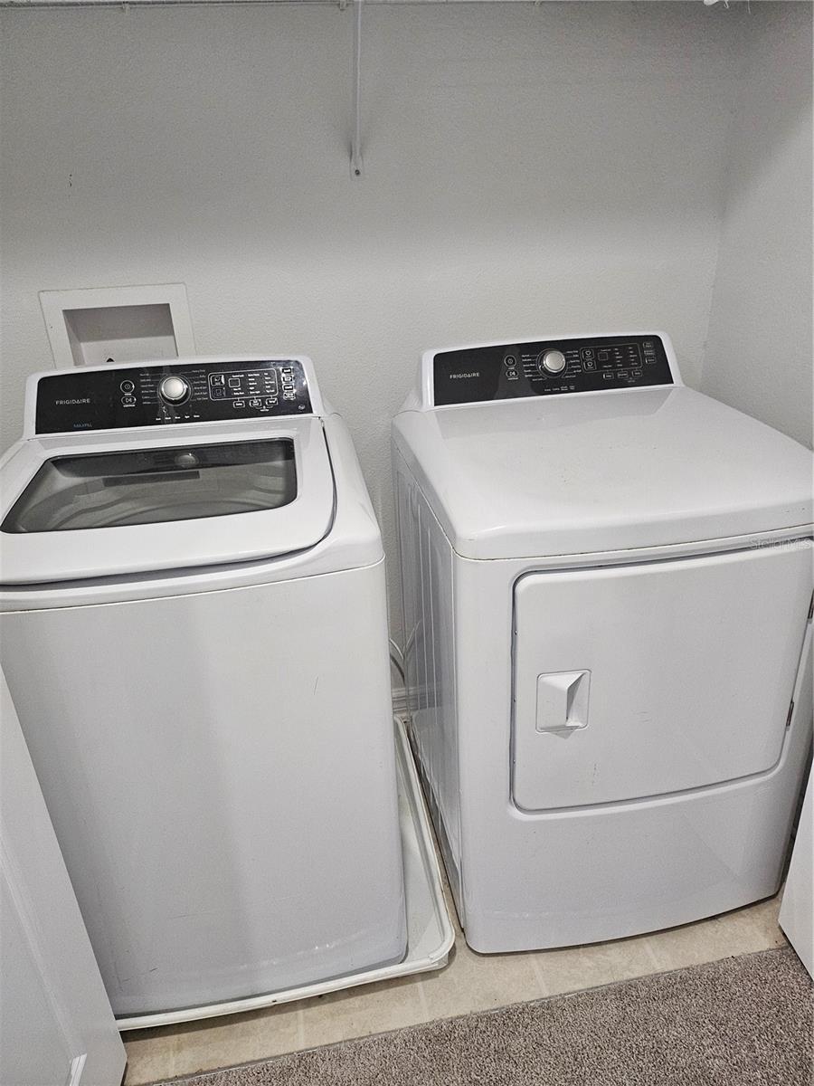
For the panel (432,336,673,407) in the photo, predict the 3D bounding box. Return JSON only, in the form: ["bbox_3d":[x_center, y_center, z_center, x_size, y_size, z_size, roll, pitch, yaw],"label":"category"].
[{"bbox_3d":[0.312,-0.373,1.601,0.532,0.118,0.040,-7,-2,-8],"label":"panel"}]

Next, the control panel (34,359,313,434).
[{"bbox_3d":[-0.456,-0.292,1.477,0.532,0.118,0.040,-6,-2,-7],"label":"control panel"}]

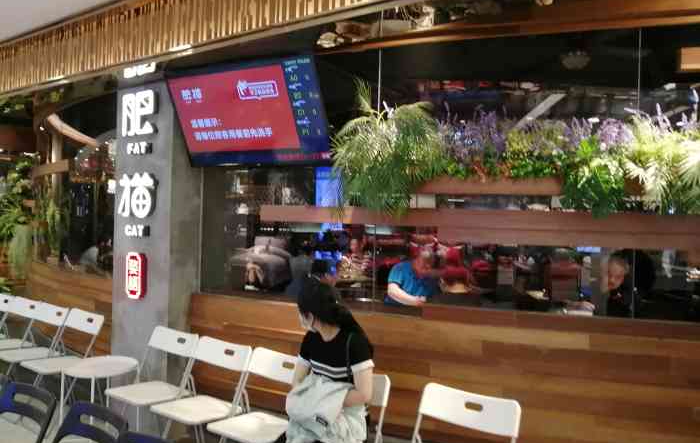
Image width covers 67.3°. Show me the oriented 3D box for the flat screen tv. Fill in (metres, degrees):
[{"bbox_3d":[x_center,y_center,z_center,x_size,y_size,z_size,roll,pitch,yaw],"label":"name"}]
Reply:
[{"bbox_3d":[-0.701,-0.705,3.555,1.185,0.685,0.070,2,24,24],"label":"flat screen tv"}]

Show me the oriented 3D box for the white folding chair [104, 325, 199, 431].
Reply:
[{"bbox_3d":[-1.226,1.094,3.240,0.445,0.785,0.450,2,0,33],"label":"white folding chair"}]

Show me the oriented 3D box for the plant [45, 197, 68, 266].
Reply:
[{"bbox_3d":[-3.070,0.105,5.500,0.200,0.690,0.200,2,0,33],"label":"plant"}]

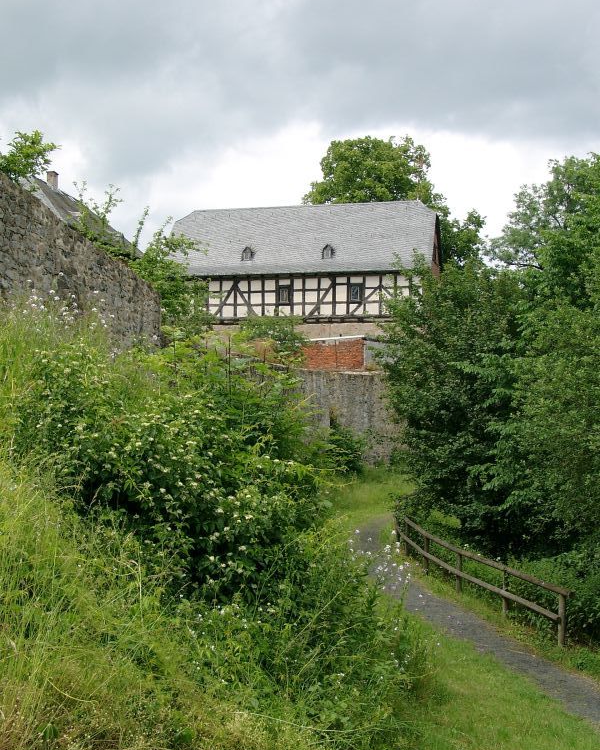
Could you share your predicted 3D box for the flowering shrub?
[{"bbox_3d":[-1.340,0.800,10.400,3.000,2.650,2.500,0,0,0],"label":"flowering shrub"}]

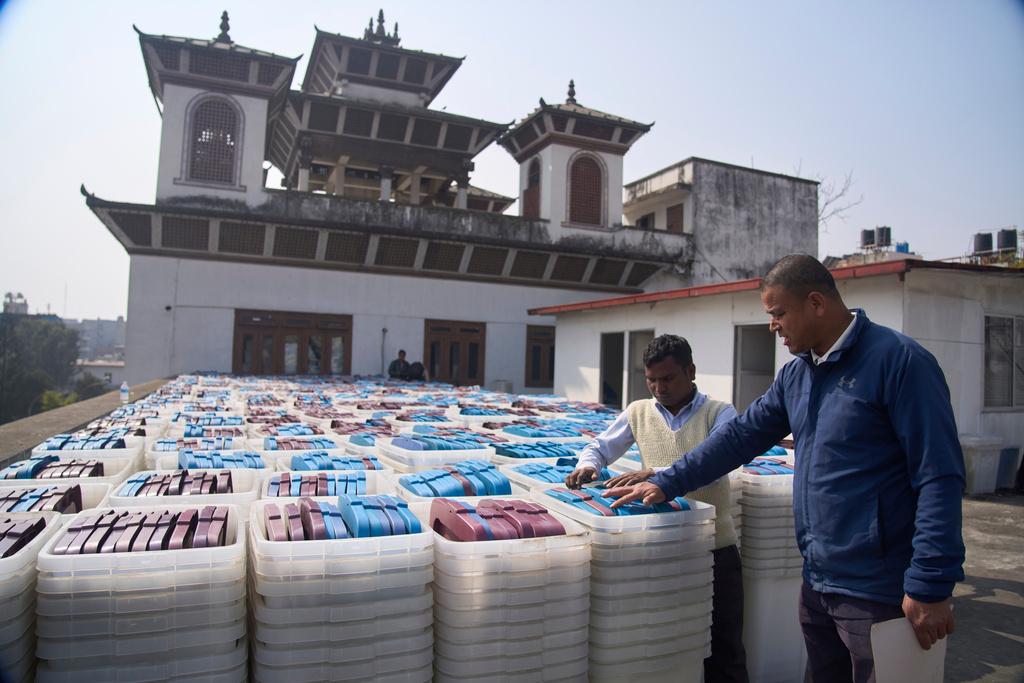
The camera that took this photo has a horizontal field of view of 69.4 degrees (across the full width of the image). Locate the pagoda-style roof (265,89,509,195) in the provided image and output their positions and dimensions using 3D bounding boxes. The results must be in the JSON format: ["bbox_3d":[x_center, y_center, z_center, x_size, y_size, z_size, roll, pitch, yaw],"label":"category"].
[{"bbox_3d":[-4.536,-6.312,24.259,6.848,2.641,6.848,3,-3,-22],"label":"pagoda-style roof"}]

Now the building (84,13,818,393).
[{"bbox_3d":[-1.822,-4.197,25.220,20.289,13.363,13.304,3,-3,-22],"label":"building"}]

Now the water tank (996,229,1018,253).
[{"bbox_3d":[30.148,-6.145,45.000,0.950,1.320,0.950,3,-3,-22],"label":"water tank"}]

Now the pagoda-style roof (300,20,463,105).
[{"bbox_3d":[-4.445,-8.925,24.372,4.500,2.299,4.500,3,-3,-22],"label":"pagoda-style roof"}]

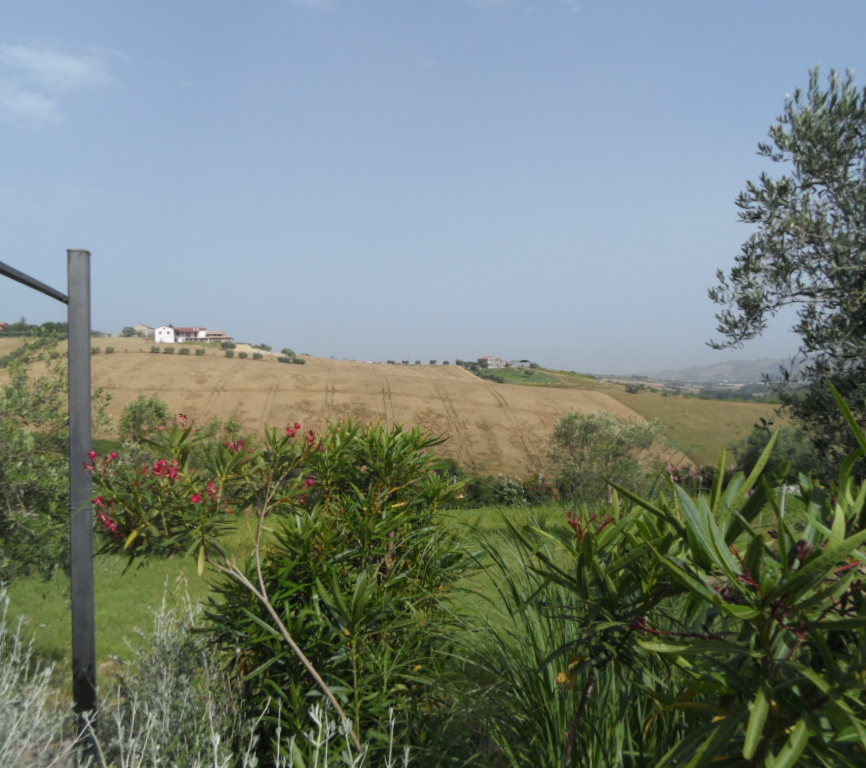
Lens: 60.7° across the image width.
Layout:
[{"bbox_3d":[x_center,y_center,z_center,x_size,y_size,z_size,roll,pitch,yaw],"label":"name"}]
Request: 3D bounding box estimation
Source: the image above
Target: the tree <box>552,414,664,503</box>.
[{"bbox_3d":[5.132,2.201,22.000,3.300,2.900,3.100,0,2,0],"label":"tree"}]

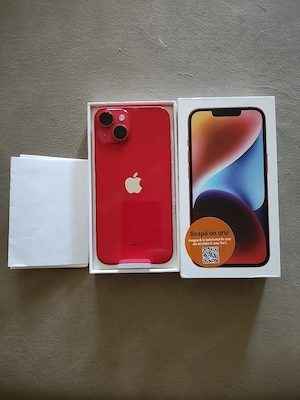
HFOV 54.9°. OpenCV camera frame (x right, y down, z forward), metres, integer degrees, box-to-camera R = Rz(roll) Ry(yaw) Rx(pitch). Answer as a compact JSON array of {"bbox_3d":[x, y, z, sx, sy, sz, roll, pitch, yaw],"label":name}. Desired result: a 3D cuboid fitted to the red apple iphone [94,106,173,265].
[{"bbox_3d":[-0.015,-0.014,0.273,0.071,0.009,0.147,-1,88,0],"label":"red apple iphone"}]

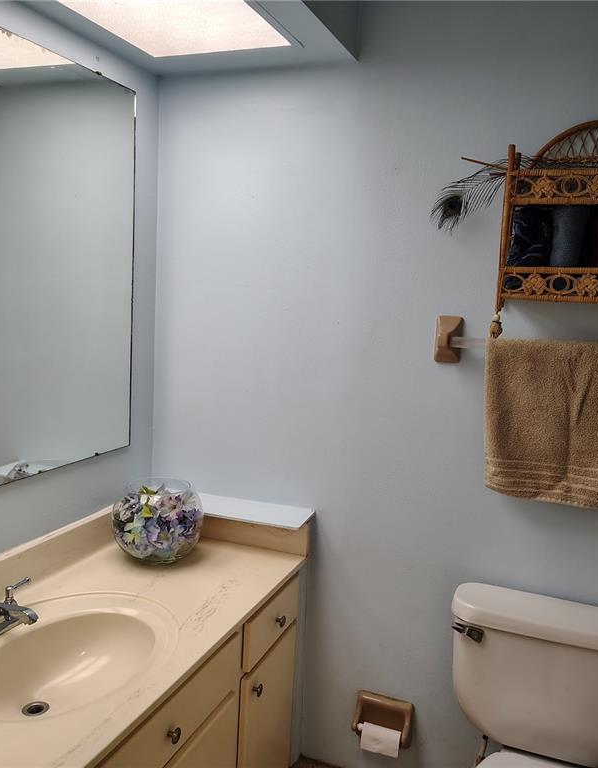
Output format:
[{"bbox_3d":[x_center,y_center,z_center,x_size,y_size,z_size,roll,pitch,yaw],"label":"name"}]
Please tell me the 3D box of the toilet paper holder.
[{"bbox_3d":[0.241,1.008,2.089,0.168,0.150,0.078,5,8,21],"label":"toilet paper holder"}]

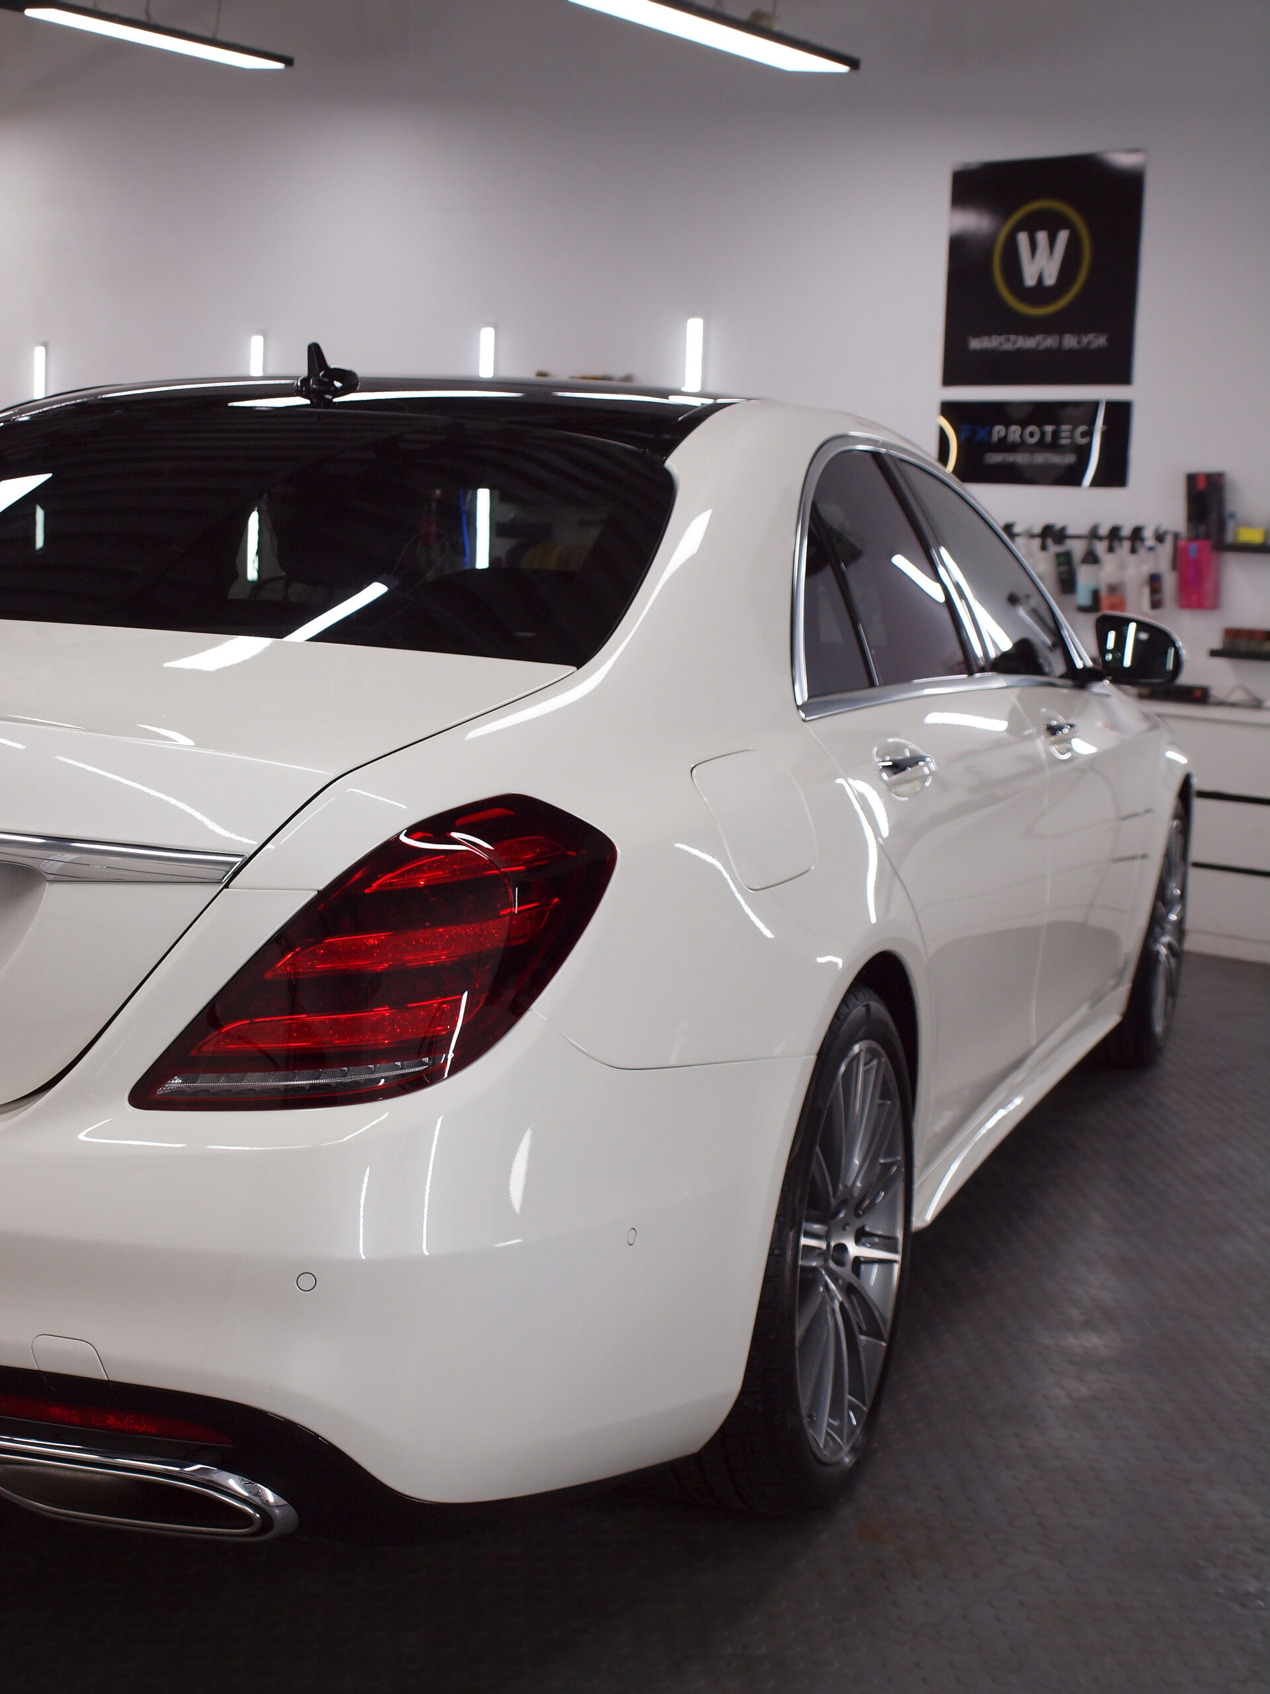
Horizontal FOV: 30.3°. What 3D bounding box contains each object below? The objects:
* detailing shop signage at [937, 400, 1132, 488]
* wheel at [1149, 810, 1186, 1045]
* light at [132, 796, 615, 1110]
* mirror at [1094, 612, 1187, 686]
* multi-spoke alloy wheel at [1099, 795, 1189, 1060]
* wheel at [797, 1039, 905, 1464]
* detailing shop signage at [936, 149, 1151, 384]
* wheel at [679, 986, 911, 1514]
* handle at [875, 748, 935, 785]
[{"bbox_3d":[1.434,-1.461,8.493,0.786,0.301,0.020,8,9,39],"label":"detailing shop signage"},{"bbox_3d":[1.251,0.199,5.900,0.200,0.550,0.550,5,8,20],"label":"wheel"},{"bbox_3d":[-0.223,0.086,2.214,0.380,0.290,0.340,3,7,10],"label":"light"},{"bbox_3d":[1.088,-0.423,5.053,0.220,0.160,0.130,5,8,20],"label":"mirror"},{"bbox_3d":[1.232,0.197,5.907,0.245,0.700,0.700,5,8,20],"label":"multi-spoke alloy wheel"},{"bbox_3d":[0.192,0.513,3.078,0.220,0.550,0.550,5,8,20],"label":"wheel"},{"bbox_3d":[1.454,-2.060,8.419,0.778,0.800,0.020,8,9,39],"label":"detailing shop signage"},{"bbox_3d":[0.168,0.511,3.087,0.270,0.700,0.700,5,8,20],"label":"wheel"},{"bbox_3d":[0.357,-0.104,3.071,0.045,0.045,0.205,5,8,20],"label":"handle"}]

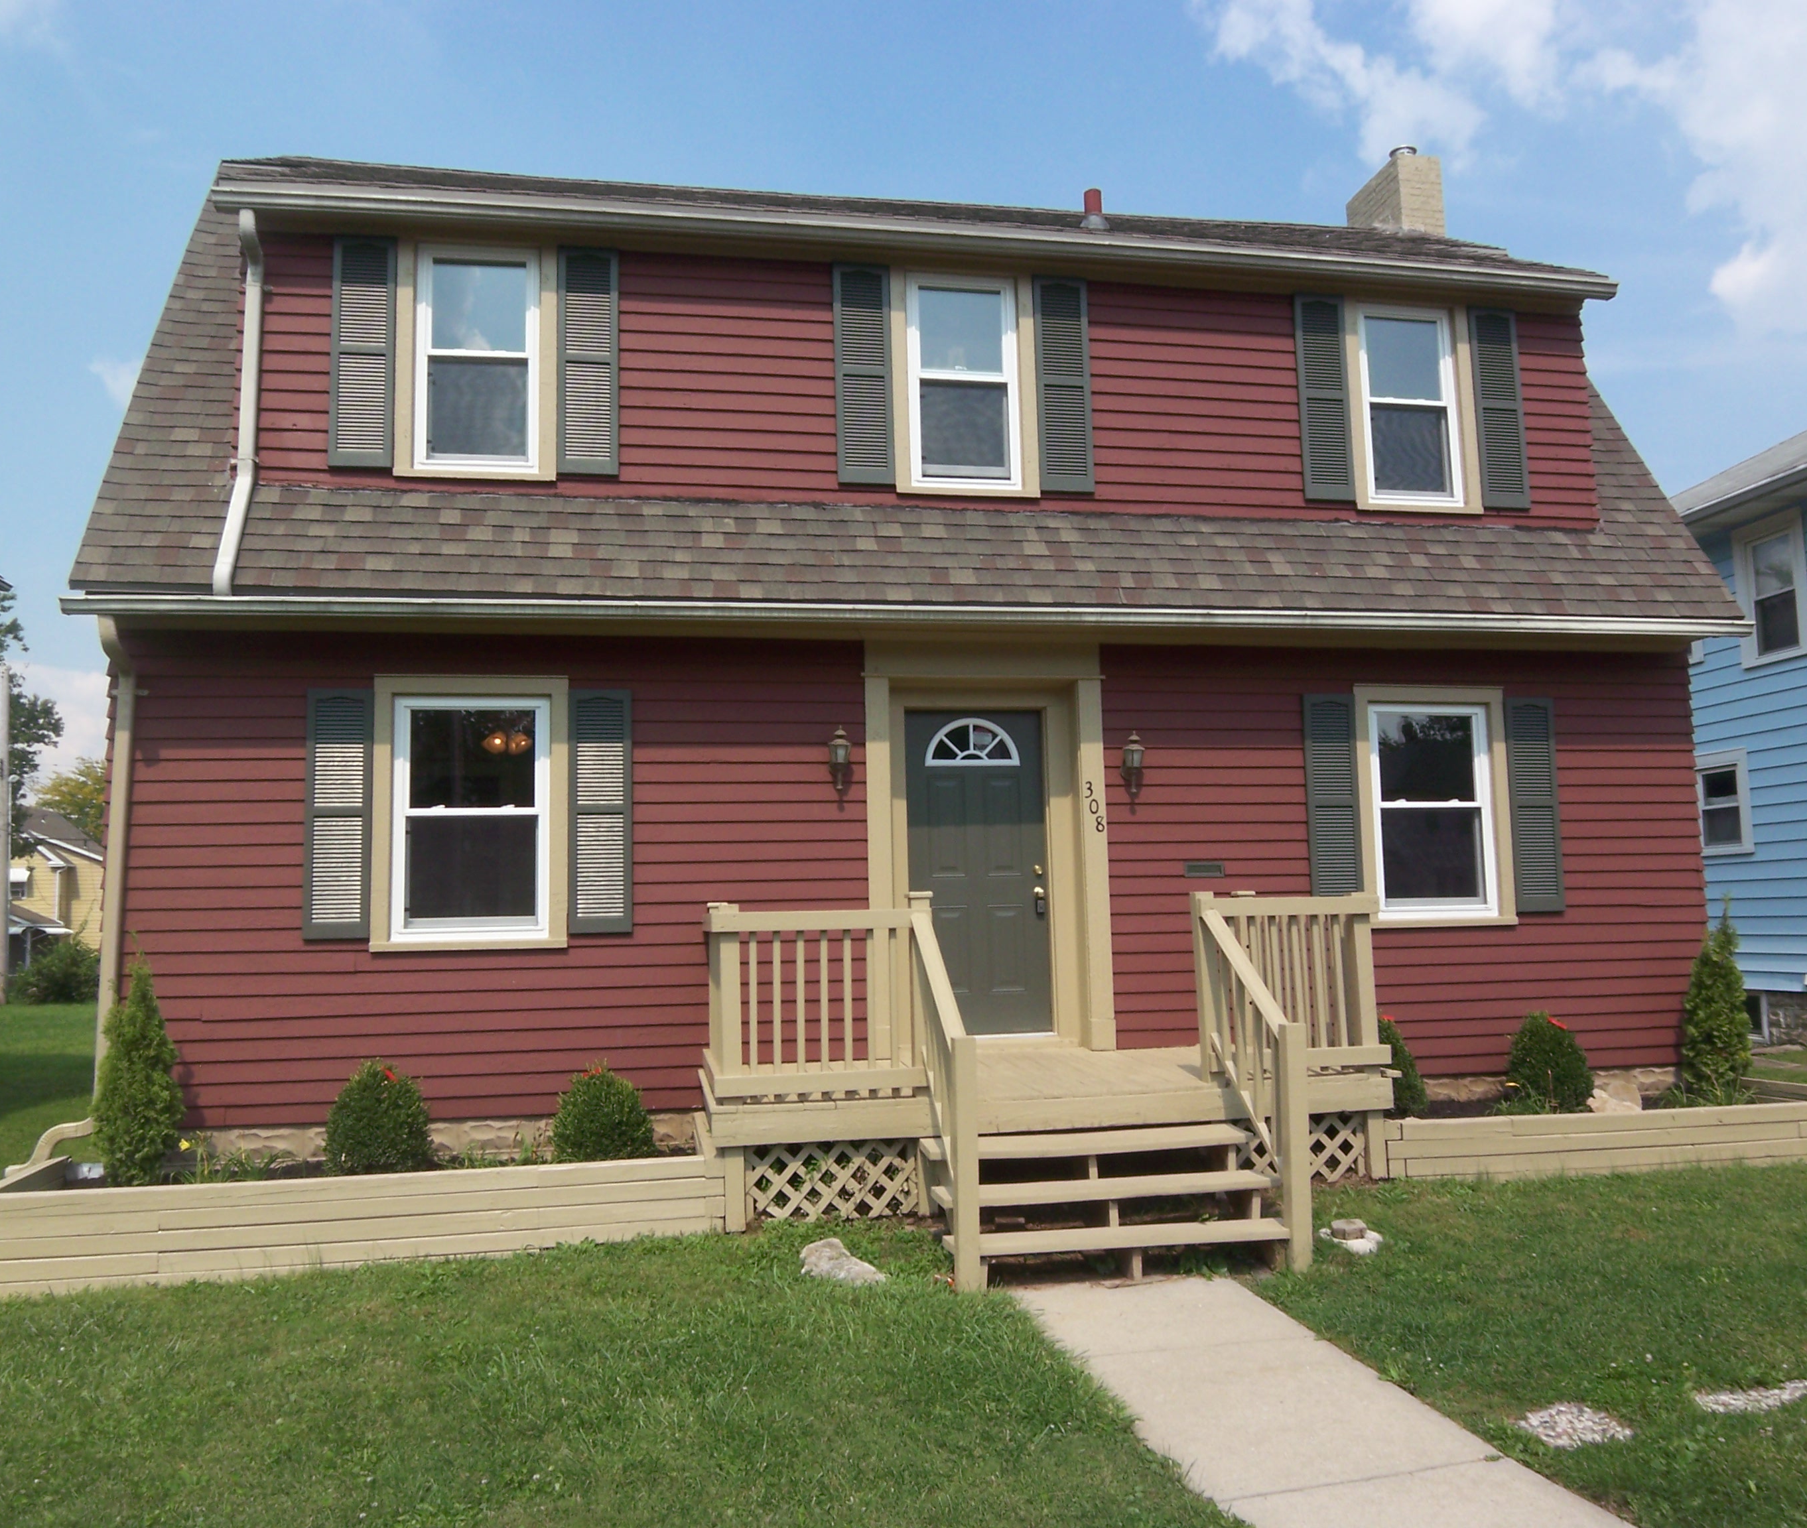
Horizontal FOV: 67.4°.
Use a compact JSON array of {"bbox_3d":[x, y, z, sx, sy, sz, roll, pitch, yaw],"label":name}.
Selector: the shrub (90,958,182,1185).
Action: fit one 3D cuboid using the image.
[{"bbox_3d":[-3.853,1.537,6.801,0.398,1.185,0.398,0,-5,-10],"label":"shrub"}]

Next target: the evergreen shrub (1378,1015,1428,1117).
[{"bbox_3d":[2.871,1.799,8.064,0.483,0.603,0.483,0,-5,-10],"label":"evergreen shrub"}]

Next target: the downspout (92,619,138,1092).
[{"bbox_3d":[-4.307,0.588,7.373,0.120,2.750,0.260,0,-5,-10],"label":"downspout"}]

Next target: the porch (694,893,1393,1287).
[{"bbox_3d":[0.773,1.510,7.094,3.560,1.670,2.500,0,-5,-10],"label":"porch"}]

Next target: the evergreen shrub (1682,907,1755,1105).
[{"bbox_3d":[5.081,1.510,8.448,0.392,1.174,0.392,0,-5,-10],"label":"evergreen shrub"}]

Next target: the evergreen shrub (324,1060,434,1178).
[{"bbox_3d":[-2.704,1.829,6.984,0.530,0.586,0.530,0,-5,-10],"label":"evergreen shrub"}]

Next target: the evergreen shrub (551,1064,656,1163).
[{"bbox_3d":[-1.592,1.861,7.186,0.546,0.512,0.546,0,-5,-10],"label":"evergreen shrub"}]

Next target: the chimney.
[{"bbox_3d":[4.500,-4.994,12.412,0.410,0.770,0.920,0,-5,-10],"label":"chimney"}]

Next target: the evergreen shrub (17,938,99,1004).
[{"bbox_3d":[-18.677,4.586,30.000,1.810,1.481,1.709,0,-5,-10],"label":"evergreen shrub"}]

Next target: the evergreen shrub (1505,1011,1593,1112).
[{"bbox_3d":[3.909,1.793,8.205,0.479,0.596,0.479,0,-5,-10],"label":"evergreen shrub"}]

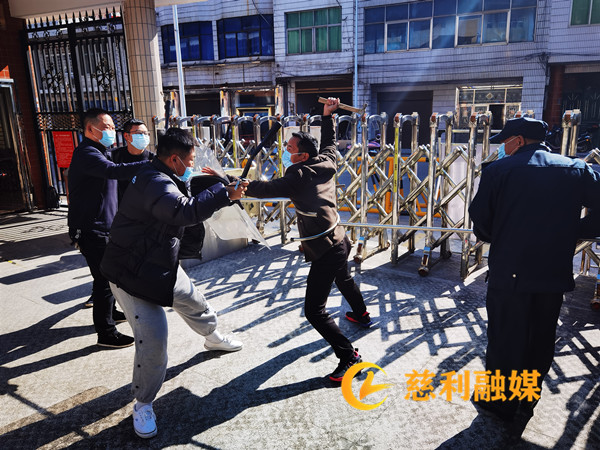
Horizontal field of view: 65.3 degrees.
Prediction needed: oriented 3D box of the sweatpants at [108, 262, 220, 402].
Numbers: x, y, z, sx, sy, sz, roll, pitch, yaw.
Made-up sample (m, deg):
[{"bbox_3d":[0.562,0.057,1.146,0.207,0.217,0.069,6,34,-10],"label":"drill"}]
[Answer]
[{"bbox_3d":[-0.752,0.484,2.821,0.560,0.800,0.860,-3,14,-6],"label":"sweatpants"}]

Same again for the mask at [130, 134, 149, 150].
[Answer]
[{"bbox_3d":[-1.248,-0.646,3.663,0.110,0.125,0.140,7,16,41],"label":"mask"}]

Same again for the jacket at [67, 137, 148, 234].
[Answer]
[{"bbox_3d":[-1.399,-0.288,3.400,0.560,0.710,0.500,5,15,9],"label":"jacket"}]

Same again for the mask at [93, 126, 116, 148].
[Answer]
[{"bbox_3d":[-1.378,-0.613,3.300,0.120,0.130,0.140,-1,13,15],"label":"mask"}]

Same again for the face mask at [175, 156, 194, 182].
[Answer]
[{"bbox_3d":[-0.609,-0.295,2.487,0.115,0.135,0.135,7,11,-19],"label":"face mask"}]

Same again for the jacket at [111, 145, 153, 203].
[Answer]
[{"bbox_3d":[-1.311,-0.371,3.812,0.320,0.660,0.500,14,21,40],"label":"jacket"}]

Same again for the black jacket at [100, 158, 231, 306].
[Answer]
[{"bbox_3d":[-0.745,0.012,2.541,0.650,0.780,0.560,2,12,-18],"label":"black jacket"}]

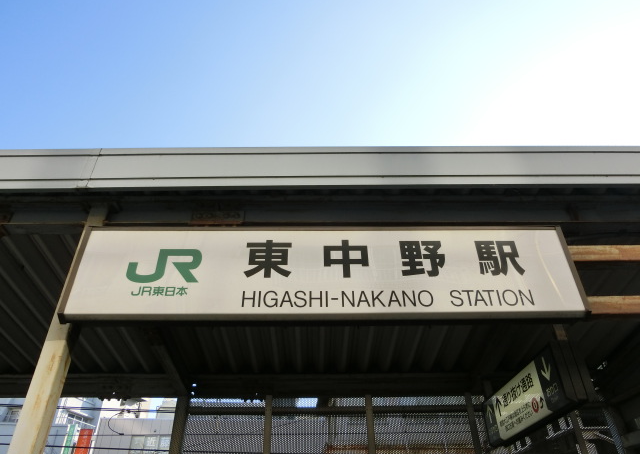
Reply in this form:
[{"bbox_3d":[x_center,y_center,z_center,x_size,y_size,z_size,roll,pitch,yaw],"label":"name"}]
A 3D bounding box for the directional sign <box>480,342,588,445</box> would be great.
[{"bbox_3d":[1.489,1.262,3.315,0.157,0.356,1.409,0,-35,0],"label":"directional sign"}]

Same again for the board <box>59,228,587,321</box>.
[{"bbox_3d":[0.029,0.233,2.318,2.462,0.496,0.115,0,-35,0],"label":"board"}]

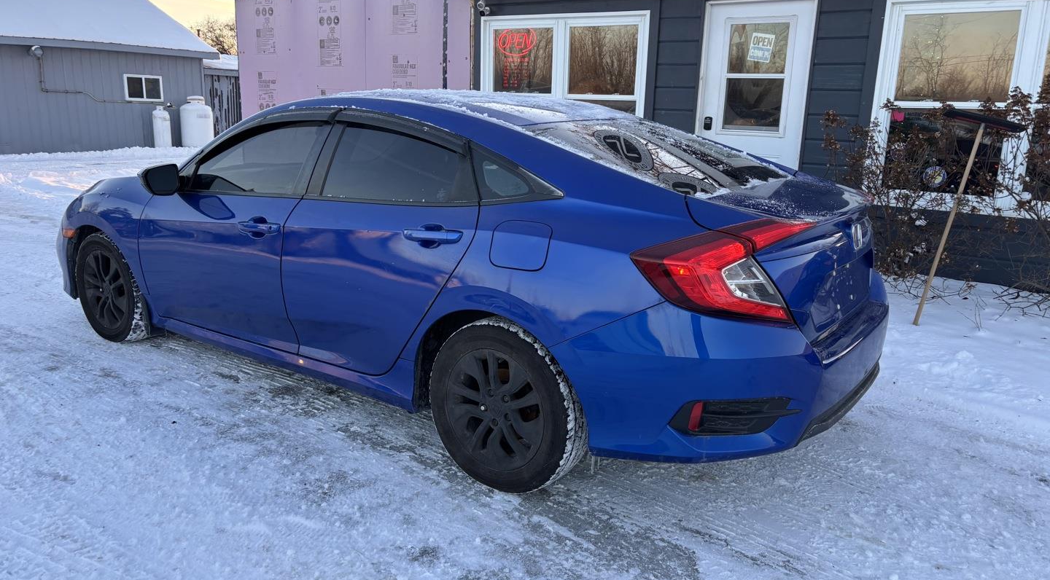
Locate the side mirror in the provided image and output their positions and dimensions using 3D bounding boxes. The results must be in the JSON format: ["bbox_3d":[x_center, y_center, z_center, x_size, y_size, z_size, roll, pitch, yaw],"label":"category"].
[{"bbox_3d":[-1.677,-0.511,3.645,0.140,0.155,0.200,11,16,34],"label":"side mirror"}]

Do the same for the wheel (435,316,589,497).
[{"bbox_3d":[-0.051,0.404,2.831,0.640,0.640,0.215,11,16,34],"label":"wheel"}]

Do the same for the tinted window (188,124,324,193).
[{"bbox_3d":[-1.209,-0.603,3.547,0.870,0.360,0.070,12,-9,36],"label":"tinted window"}]

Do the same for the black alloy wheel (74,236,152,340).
[{"bbox_3d":[-2.229,-0.017,4.369,0.640,0.640,0.215,11,16,34],"label":"black alloy wheel"}]

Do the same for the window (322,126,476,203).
[{"bbox_3d":[-0.479,-0.486,3.017,0.860,0.350,0.070,11,-9,34],"label":"window"}]

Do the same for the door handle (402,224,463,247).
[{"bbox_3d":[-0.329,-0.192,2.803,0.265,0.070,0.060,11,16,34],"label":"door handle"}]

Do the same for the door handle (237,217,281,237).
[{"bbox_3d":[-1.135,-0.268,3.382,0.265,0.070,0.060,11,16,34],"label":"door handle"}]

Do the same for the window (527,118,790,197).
[{"bbox_3d":[0.560,-0.571,3.171,0.770,0.120,1.200,28,25,29],"label":"window"}]

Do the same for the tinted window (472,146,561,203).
[{"bbox_3d":[-0.041,-0.386,2.699,0.410,0.210,0.060,10,-10,31],"label":"tinted window"}]

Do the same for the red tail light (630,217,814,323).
[{"bbox_3d":[0.605,-0.065,2.403,0.450,0.320,0.380,11,16,34],"label":"red tail light"}]

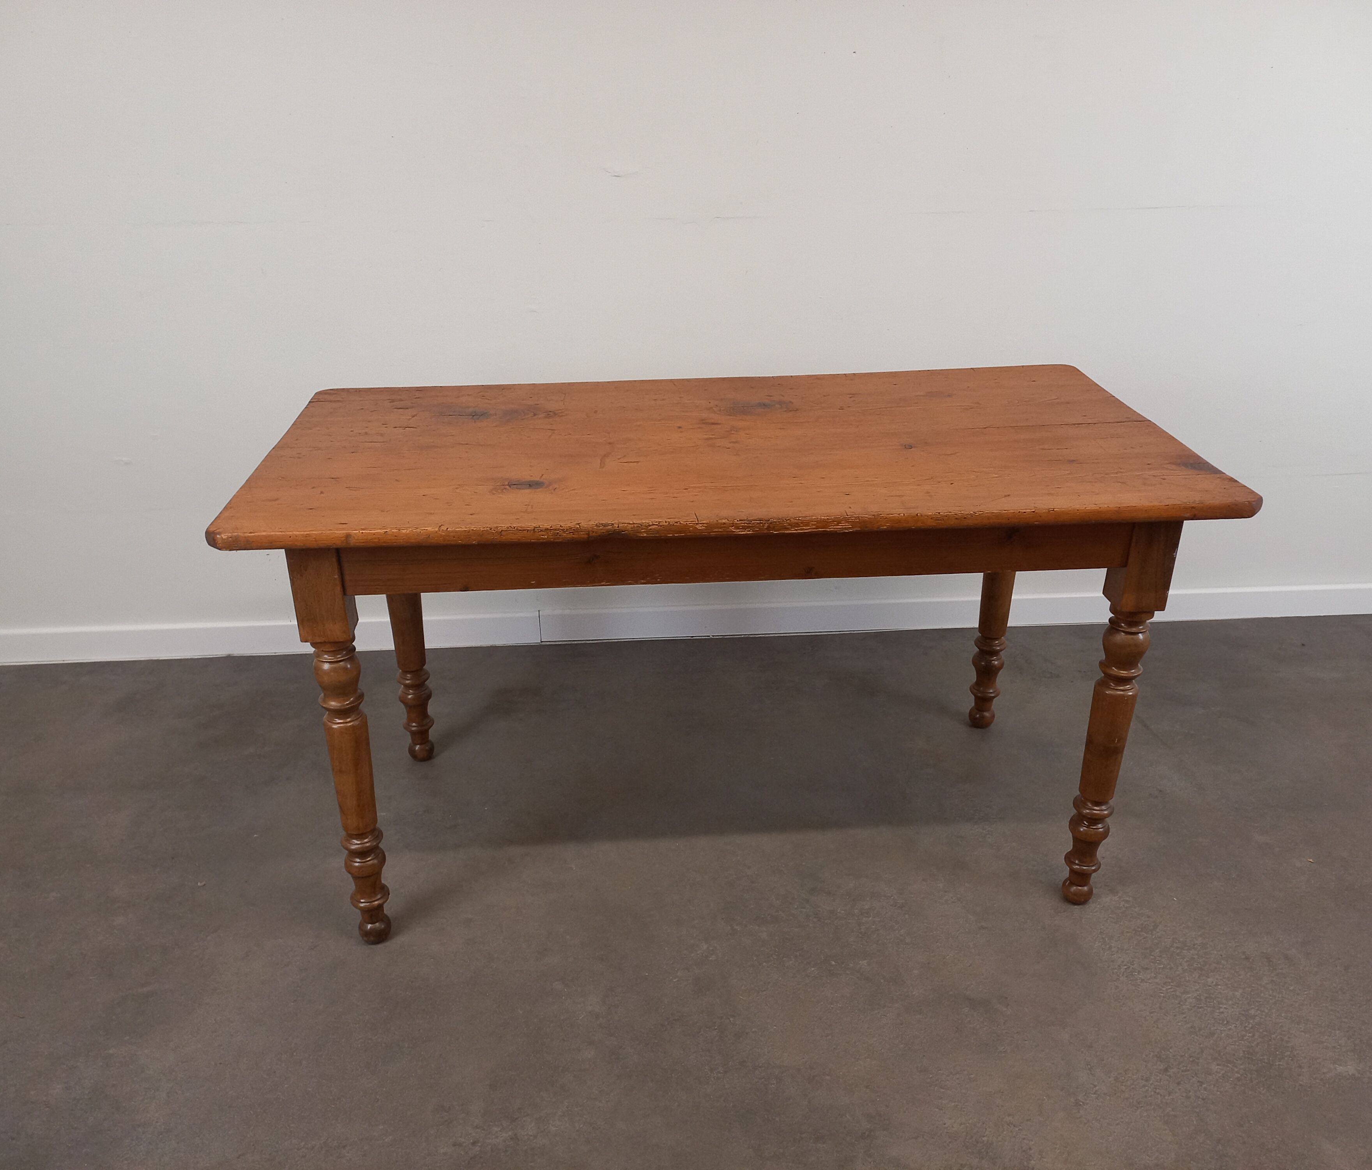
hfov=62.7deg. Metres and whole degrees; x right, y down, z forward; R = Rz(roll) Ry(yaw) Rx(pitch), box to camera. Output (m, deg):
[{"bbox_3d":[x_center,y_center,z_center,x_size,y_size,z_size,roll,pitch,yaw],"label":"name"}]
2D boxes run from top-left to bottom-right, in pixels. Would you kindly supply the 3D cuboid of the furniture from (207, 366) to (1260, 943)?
[{"bbox_3d":[0.059,0.106,1.960,1.410,0.760,0.670,-2,26,-4],"label":"furniture"}]

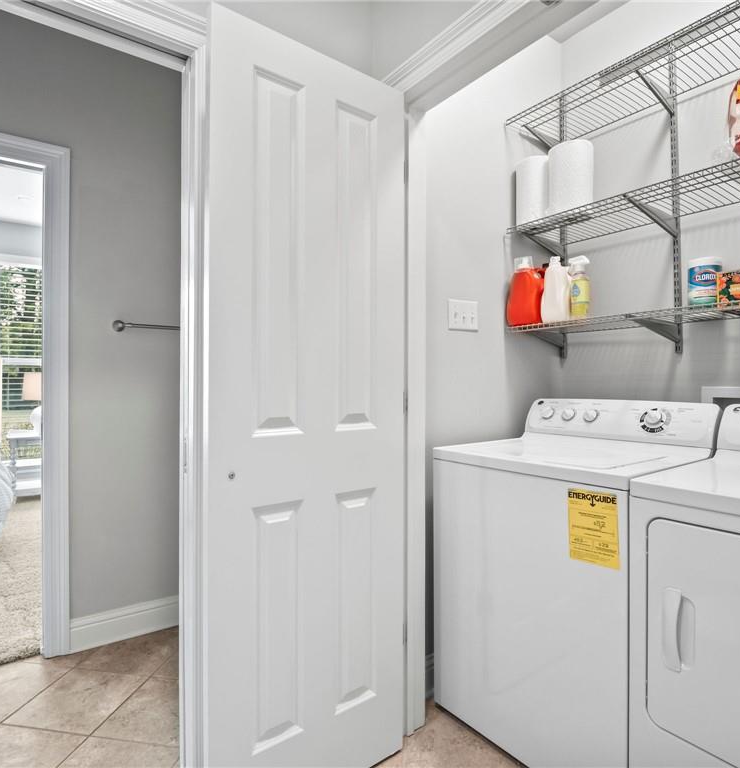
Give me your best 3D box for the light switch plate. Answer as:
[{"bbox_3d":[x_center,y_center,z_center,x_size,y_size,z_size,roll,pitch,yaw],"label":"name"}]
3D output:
[{"bbox_3d":[0.371,-0.275,1.880,0.163,0.116,0.012,0,0,-37],"label":"light switch plate"}]

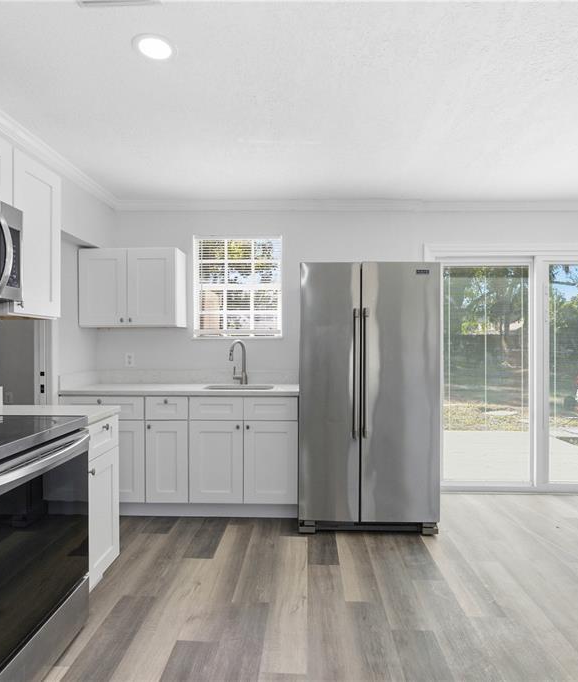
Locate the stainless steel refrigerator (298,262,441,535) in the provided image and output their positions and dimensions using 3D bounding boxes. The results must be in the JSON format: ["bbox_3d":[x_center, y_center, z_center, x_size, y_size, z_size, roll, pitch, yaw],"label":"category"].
[{"bbox_3d":[0.536,0.379,3.316,0.910,1.775,0.810,0,0,1],"label":"stainless steel refrigerator"}]

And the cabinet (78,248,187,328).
[{"bbox_3d":[-1.244,-0.410,3.685,0.765,0.612,0.325,0,0,1],"label":"cabinet"}]

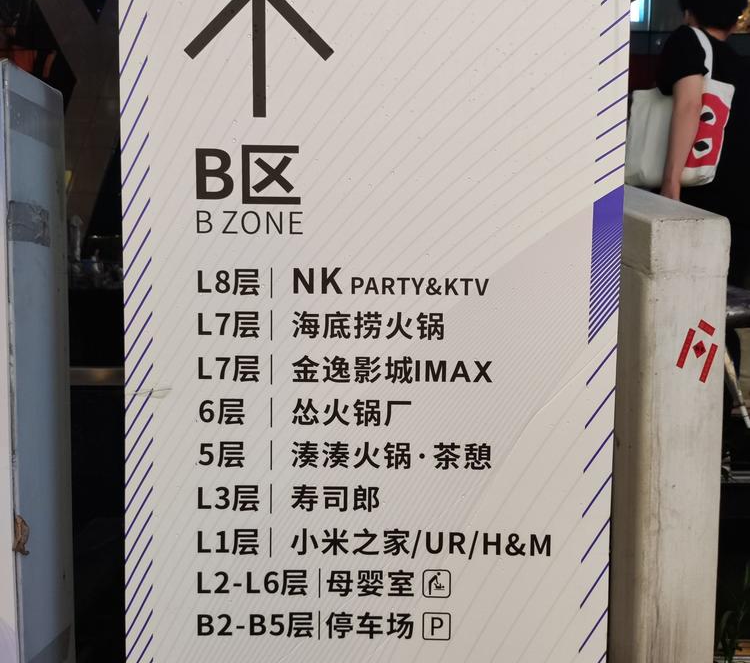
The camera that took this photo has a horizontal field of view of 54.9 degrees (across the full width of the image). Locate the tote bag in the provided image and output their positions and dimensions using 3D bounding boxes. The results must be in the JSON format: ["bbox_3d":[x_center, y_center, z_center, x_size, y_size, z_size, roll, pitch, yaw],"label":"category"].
[{"bbox_3d":[1.112,-0.827,2.650,0.364,0.561,0.140,3,4,30],"label":"tote bag"}]

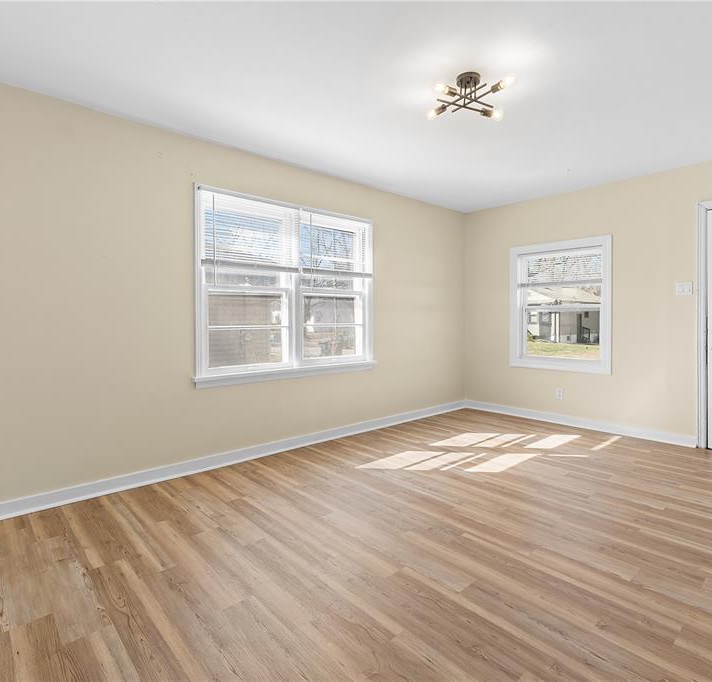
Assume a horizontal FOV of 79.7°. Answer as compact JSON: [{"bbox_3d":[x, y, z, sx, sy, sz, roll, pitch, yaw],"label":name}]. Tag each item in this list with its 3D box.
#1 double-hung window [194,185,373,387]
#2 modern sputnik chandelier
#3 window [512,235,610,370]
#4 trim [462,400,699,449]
[{"bbox_3d":[-0.519,-0.422,3.717,1.769,1.482,0.100,-3,4,-42],"label":"double-hung window"},{"bbox_3d":[0.642,-1.370,2.363,0.530,0.140,0.530,-2,3,-31],"label":"modern sputnik chandelier"},{"bbox_3d":[2.164,-0.363,4.571,0.100,1.358,1.056,-3,4,-42],"label":"window"},{"bbox_3d":[2.185,0.844,4.581,0.018,0.100,2.353,-3,4,-42],"label":"trim"}]

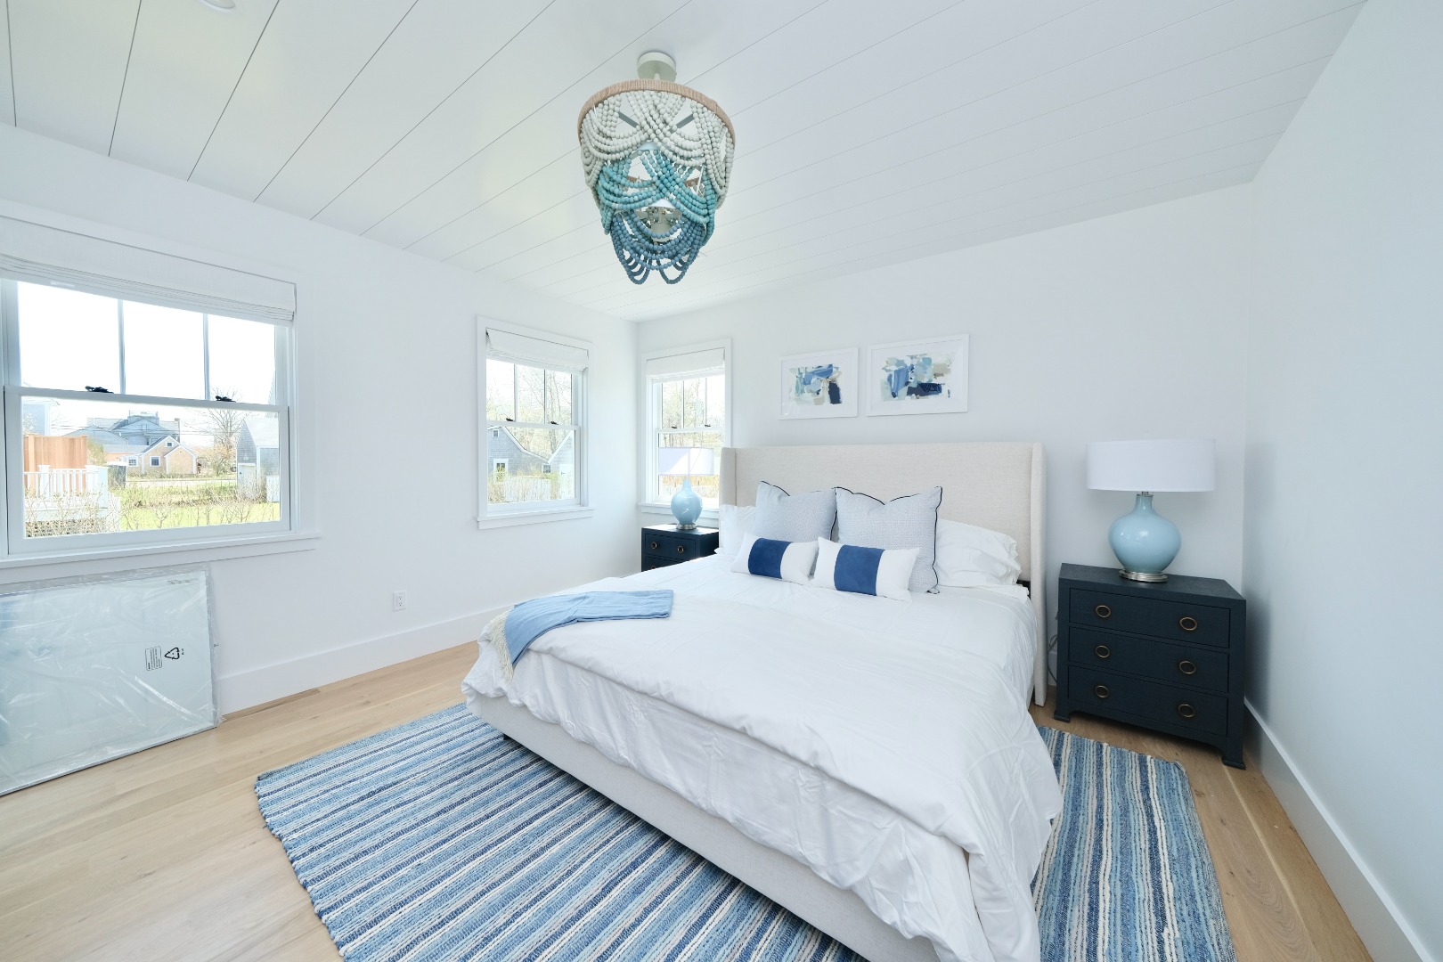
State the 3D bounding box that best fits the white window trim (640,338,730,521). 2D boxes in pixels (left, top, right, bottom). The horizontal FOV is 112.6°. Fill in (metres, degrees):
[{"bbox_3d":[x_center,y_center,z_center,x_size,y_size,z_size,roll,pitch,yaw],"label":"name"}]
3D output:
[{"bbox_3d":[-0.335,-0.457,4.391,1.054,1.529,0.120,2,3,36],"label":"white window trim"}]

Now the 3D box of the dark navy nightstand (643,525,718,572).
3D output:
[{"bbox_3d":[-0.302,0.771,4.121,0.636,0.713,0.443,2,3,36],"label":"dark navy nightstand"}]

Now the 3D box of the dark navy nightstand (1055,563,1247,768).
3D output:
[{"bbox_3d":[2.065,0.841,2.387,0.649,0.712,0.450,2,3,36],"label":"dark navy nightstand"}]

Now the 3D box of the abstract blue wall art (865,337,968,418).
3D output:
[{"bbox_3d":[1.279,-0.684,3.184,0.636,0.493,0.030,2,3,36],"label":"abstract blue wall art"}]

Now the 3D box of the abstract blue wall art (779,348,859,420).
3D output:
[{"bbox_3d":[0.710,-0.716,3.593,0.630,0.493,0.030,2,3,36],"label":"abstract blue wall art"}]

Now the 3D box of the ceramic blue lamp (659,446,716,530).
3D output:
[{"bbox_3d":[-0.296,0.069,4.098,0.466,0.694,0.466,0,2,0],"label":"ceramic blue lamp"}]

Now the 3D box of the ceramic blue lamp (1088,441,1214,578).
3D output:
[{"bbox_3d":[2.088,0.136,2.359,0.466,0.694,0.466,2,3,36],"label":"ceramic blue lamp"}]

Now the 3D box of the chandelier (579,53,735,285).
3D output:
[{"bbox_3d":[-0.222,-1.067,1.664,0.533,0.700,0.533,0,2,0],"label":"chandelier"}]

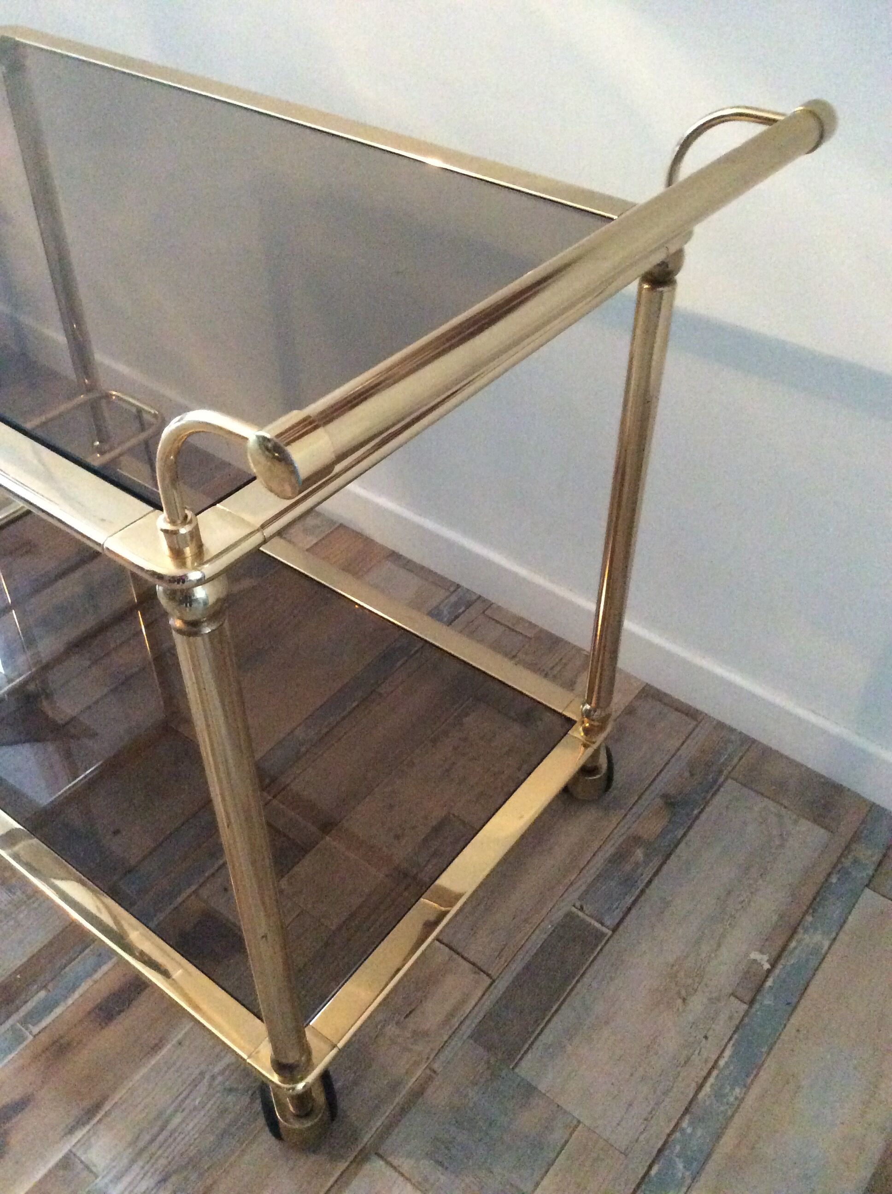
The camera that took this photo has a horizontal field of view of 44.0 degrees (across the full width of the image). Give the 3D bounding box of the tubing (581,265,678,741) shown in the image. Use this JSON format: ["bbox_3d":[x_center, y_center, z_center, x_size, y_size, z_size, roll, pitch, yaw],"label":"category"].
[{"bbox_3d":[0.149,-0.060,0.919,0.030,0.502,0.030,27,49,27],"label":"tubing"}]

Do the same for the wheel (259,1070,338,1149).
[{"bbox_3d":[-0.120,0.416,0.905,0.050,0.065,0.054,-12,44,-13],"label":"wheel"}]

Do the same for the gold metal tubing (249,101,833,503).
[{"bbox_3d":[0.079,-0.165,0.524,0.025,0.025,0.460,28,48,27],"label":"gold metal tubing"}]

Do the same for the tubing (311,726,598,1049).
[{"bbox_3d":[0.019,0.243,0.960,0.033,0.011,0.370,27,49,27],"label":"tubing"}]

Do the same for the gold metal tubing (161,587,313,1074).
[{"bbox_3d":[-0.116,0.172,0.664,0.030,0.502,0.030,27,49,27],"label":"gold metal tubing"}]

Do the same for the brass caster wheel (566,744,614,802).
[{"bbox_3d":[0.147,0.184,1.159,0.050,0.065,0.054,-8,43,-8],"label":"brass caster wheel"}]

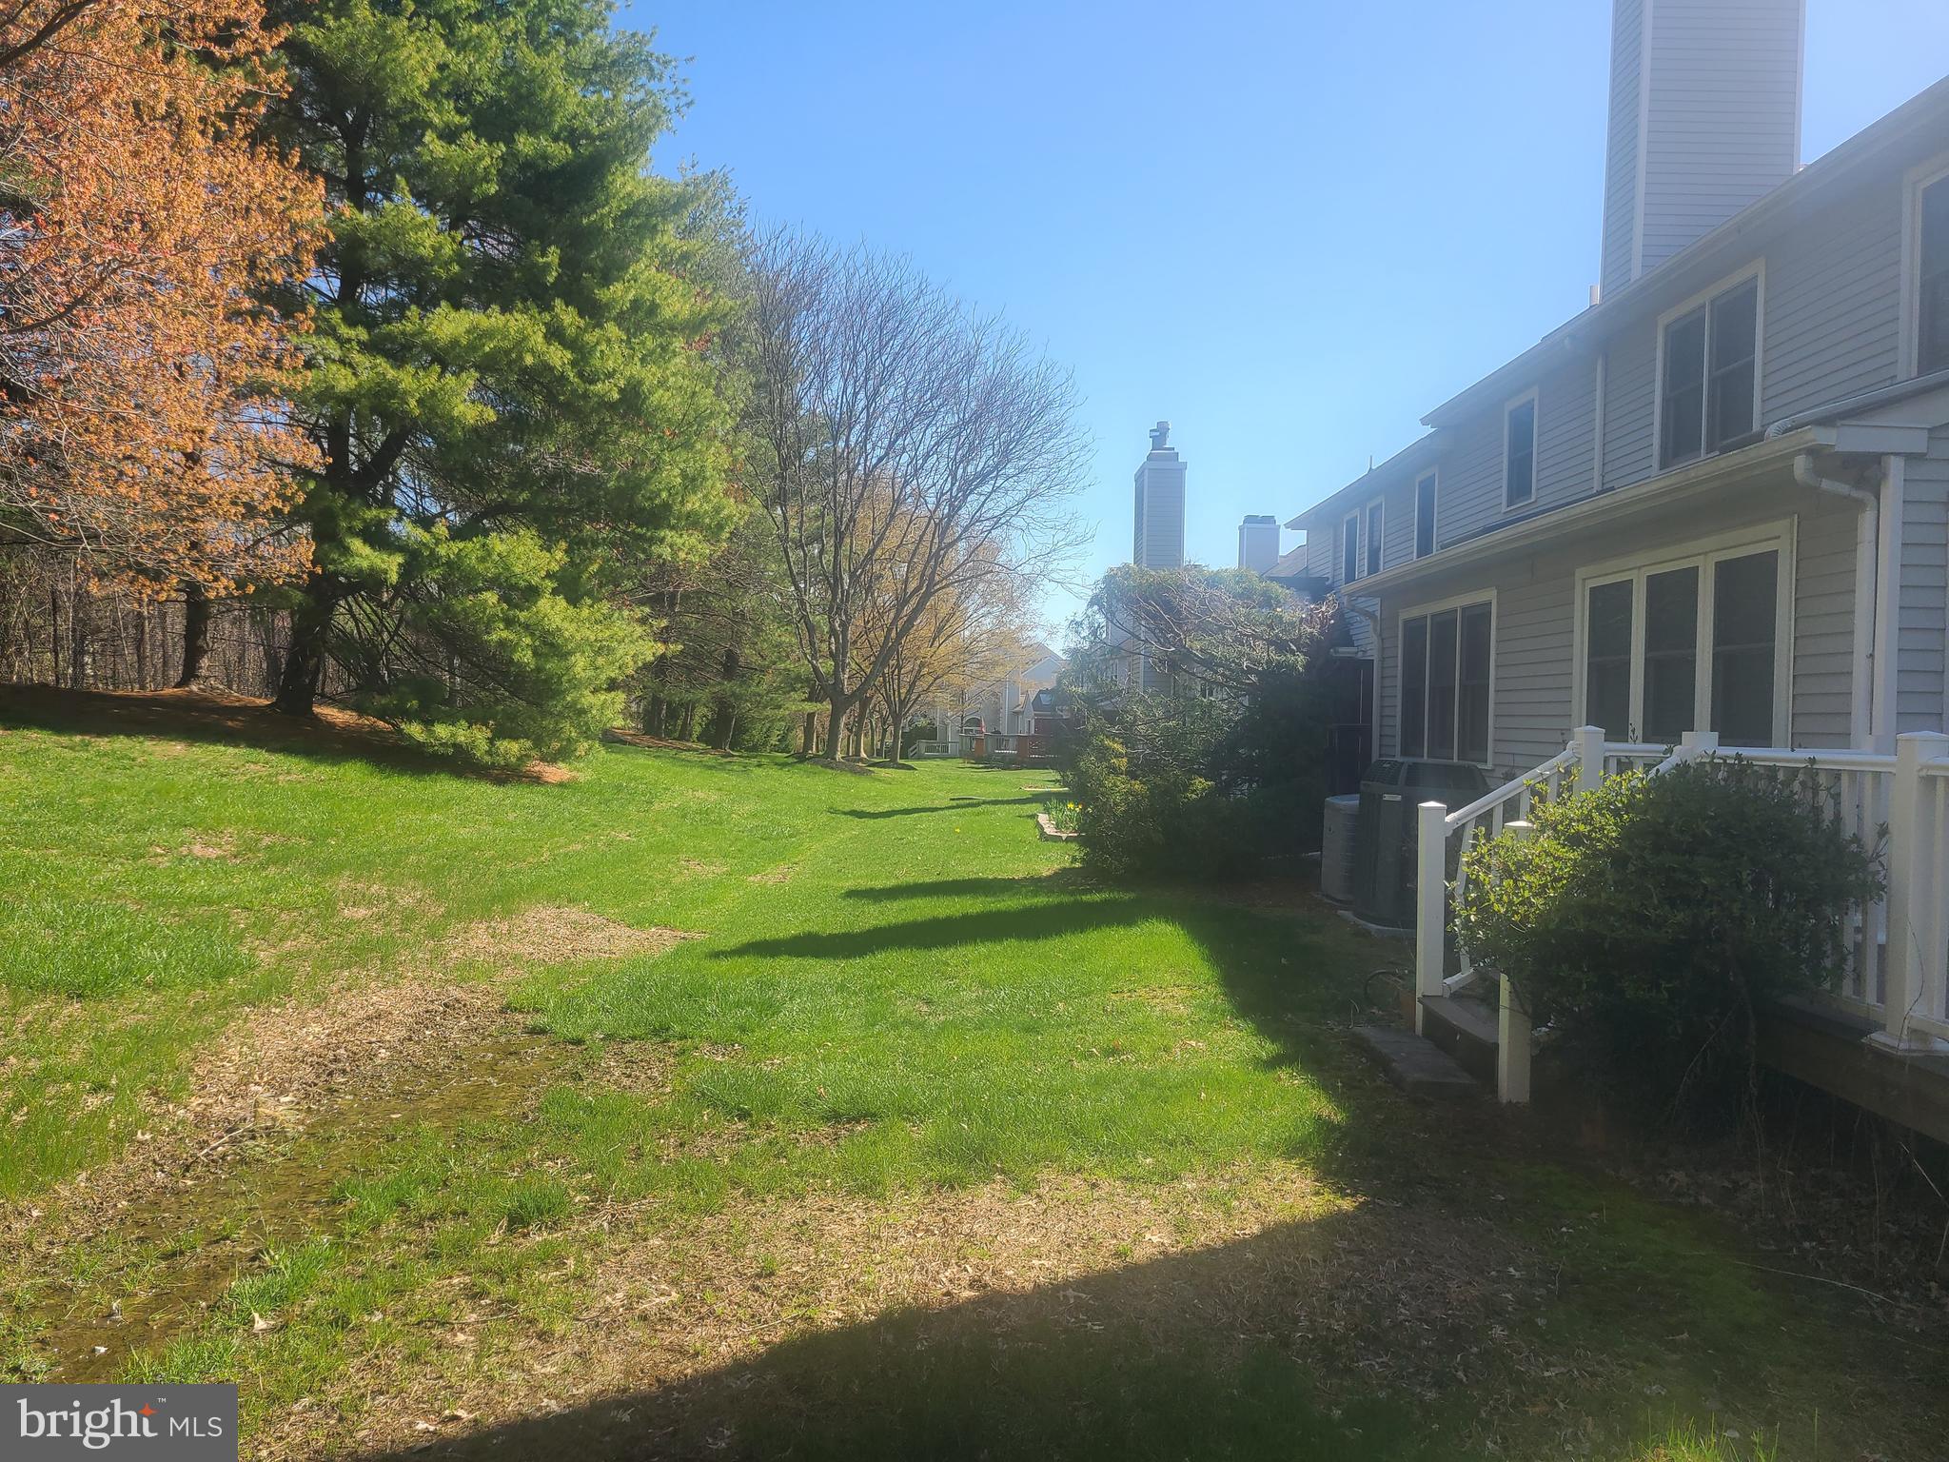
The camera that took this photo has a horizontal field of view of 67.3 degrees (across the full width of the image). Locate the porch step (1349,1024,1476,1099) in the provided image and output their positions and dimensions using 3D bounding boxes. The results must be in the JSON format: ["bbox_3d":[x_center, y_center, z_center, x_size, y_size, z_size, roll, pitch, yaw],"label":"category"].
[{"bbox_3d":[2.115,1.600,7.050,0.310,0.080,1.120,1,0,2],"label":"porch step"}]

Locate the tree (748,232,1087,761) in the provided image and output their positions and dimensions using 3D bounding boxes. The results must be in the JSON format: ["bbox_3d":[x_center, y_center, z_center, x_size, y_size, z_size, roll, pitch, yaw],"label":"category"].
[{"bbox_3d":[-1.750,-7.000,44.000,10.200,15.900,10.000,1,0,0],"label":"tree"}]

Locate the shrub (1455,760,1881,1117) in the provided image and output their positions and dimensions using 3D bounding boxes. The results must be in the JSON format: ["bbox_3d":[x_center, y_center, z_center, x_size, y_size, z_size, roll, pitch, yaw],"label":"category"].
[{"bbox_3d":[2.530,0.820,5.350,1.450,1.420,1.450,1,0,1],"label":"shrub"}]

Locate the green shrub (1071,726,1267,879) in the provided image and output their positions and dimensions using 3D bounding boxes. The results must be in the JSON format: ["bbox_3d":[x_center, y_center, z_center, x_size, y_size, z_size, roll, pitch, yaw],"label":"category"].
[{"bbox_3d":[2.080,0.790,15.900,2.100,1.600,1.900,1,0,0],"label":"green shrub"}]

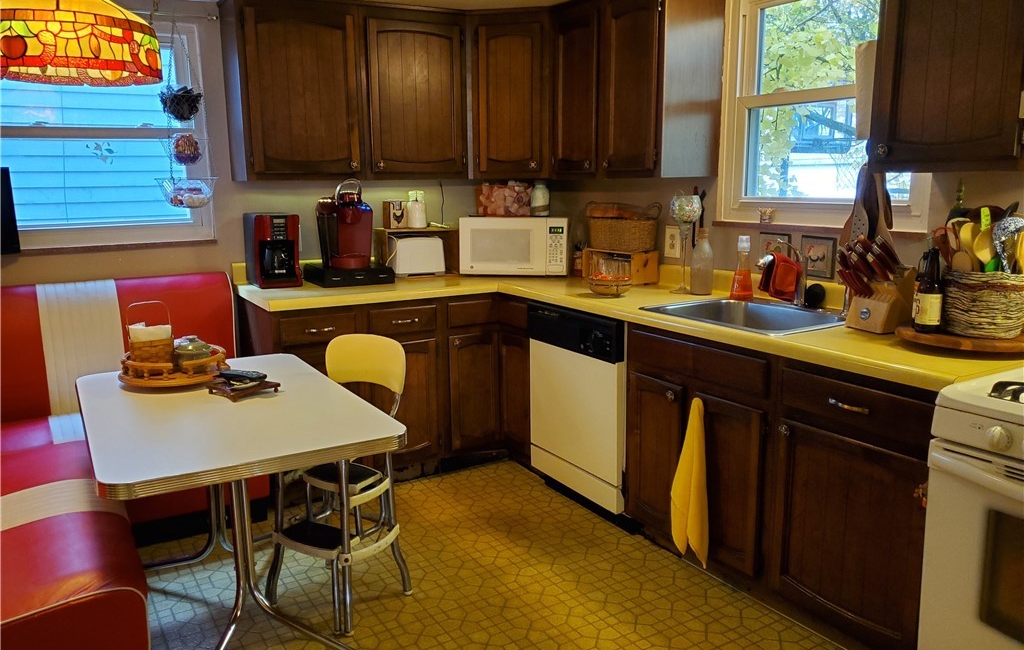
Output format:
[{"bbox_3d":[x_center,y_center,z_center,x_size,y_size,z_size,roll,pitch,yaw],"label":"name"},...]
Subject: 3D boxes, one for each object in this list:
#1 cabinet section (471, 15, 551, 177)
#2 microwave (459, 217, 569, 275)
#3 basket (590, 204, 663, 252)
[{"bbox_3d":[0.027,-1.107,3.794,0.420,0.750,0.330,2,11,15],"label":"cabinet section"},{"bbox_3d":[0.033,-0.412,3.924,0.520,0.288,0.363,1,10,7],"label":"microwave"},{"bbox_3d":[0.515,-0.450,3.539,0.178,0.208,0.324,-7,12,-31],"label":"basket"}]

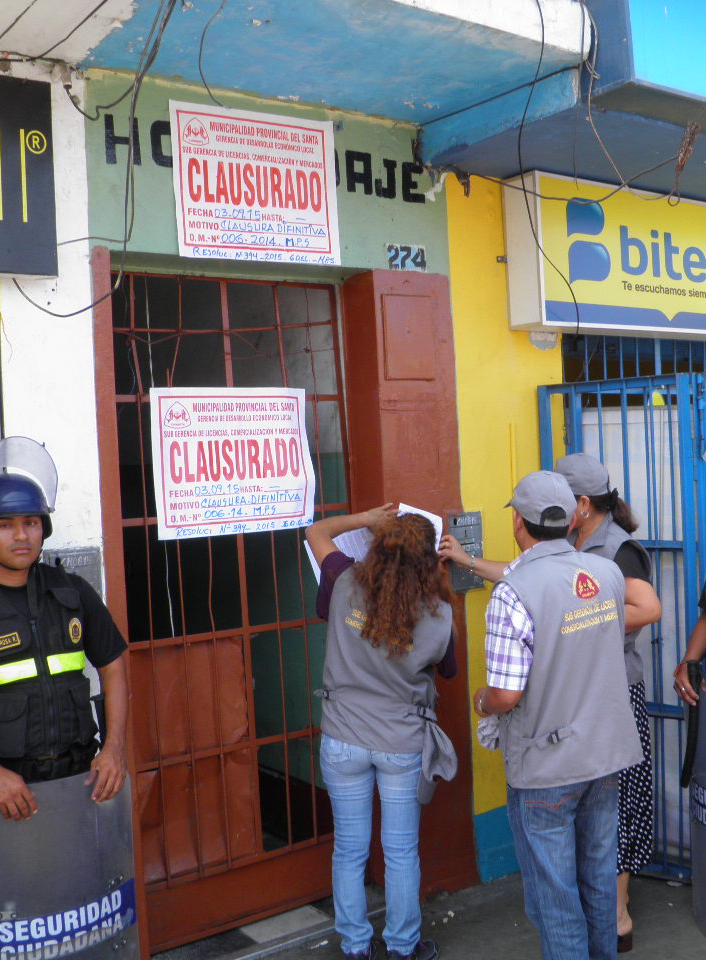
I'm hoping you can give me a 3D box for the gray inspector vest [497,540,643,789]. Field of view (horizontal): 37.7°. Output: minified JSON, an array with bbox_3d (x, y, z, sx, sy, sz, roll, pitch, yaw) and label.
[{"bbox_3d":[0.627,0.532,3.000,0.460,0.700,0.300,-5,4,-33],"label":"gray inspector vest"}]

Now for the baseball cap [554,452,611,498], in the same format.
[{"bbox_3d":[0.756,-0.012,3.520,0.260,0.150,0.180,-2,1,28],"label":"baseball cap"}]

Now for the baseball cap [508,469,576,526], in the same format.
[{"bbox_3d":[0.553,0.054,3.020,0.175,0.155,0.270,-4,3,-18],"label":"baseball cap"}]

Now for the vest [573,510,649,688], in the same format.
[{"bbox_3d":[0.841,0.405,3.420,0.290,0.600,0.420,-2,3,12],"label":"vest"}]

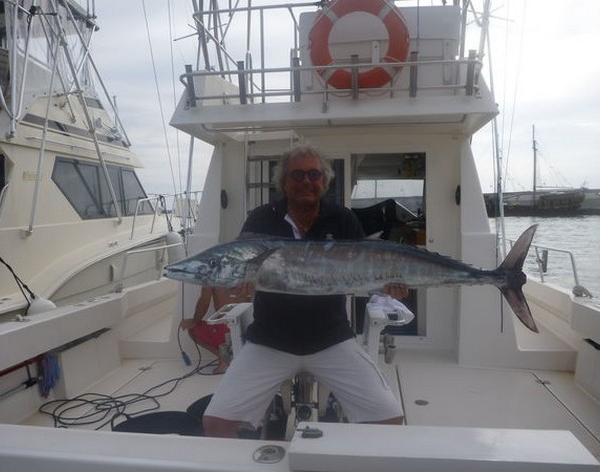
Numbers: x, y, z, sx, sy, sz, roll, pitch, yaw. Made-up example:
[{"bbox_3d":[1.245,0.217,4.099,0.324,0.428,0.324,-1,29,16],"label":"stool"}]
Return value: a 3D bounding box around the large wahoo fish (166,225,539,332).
[{"bbox_3d":[0.190,0.155,1.850,1.360,0.380,0.170,0,3,0],"label":"large wahoo fish"}]

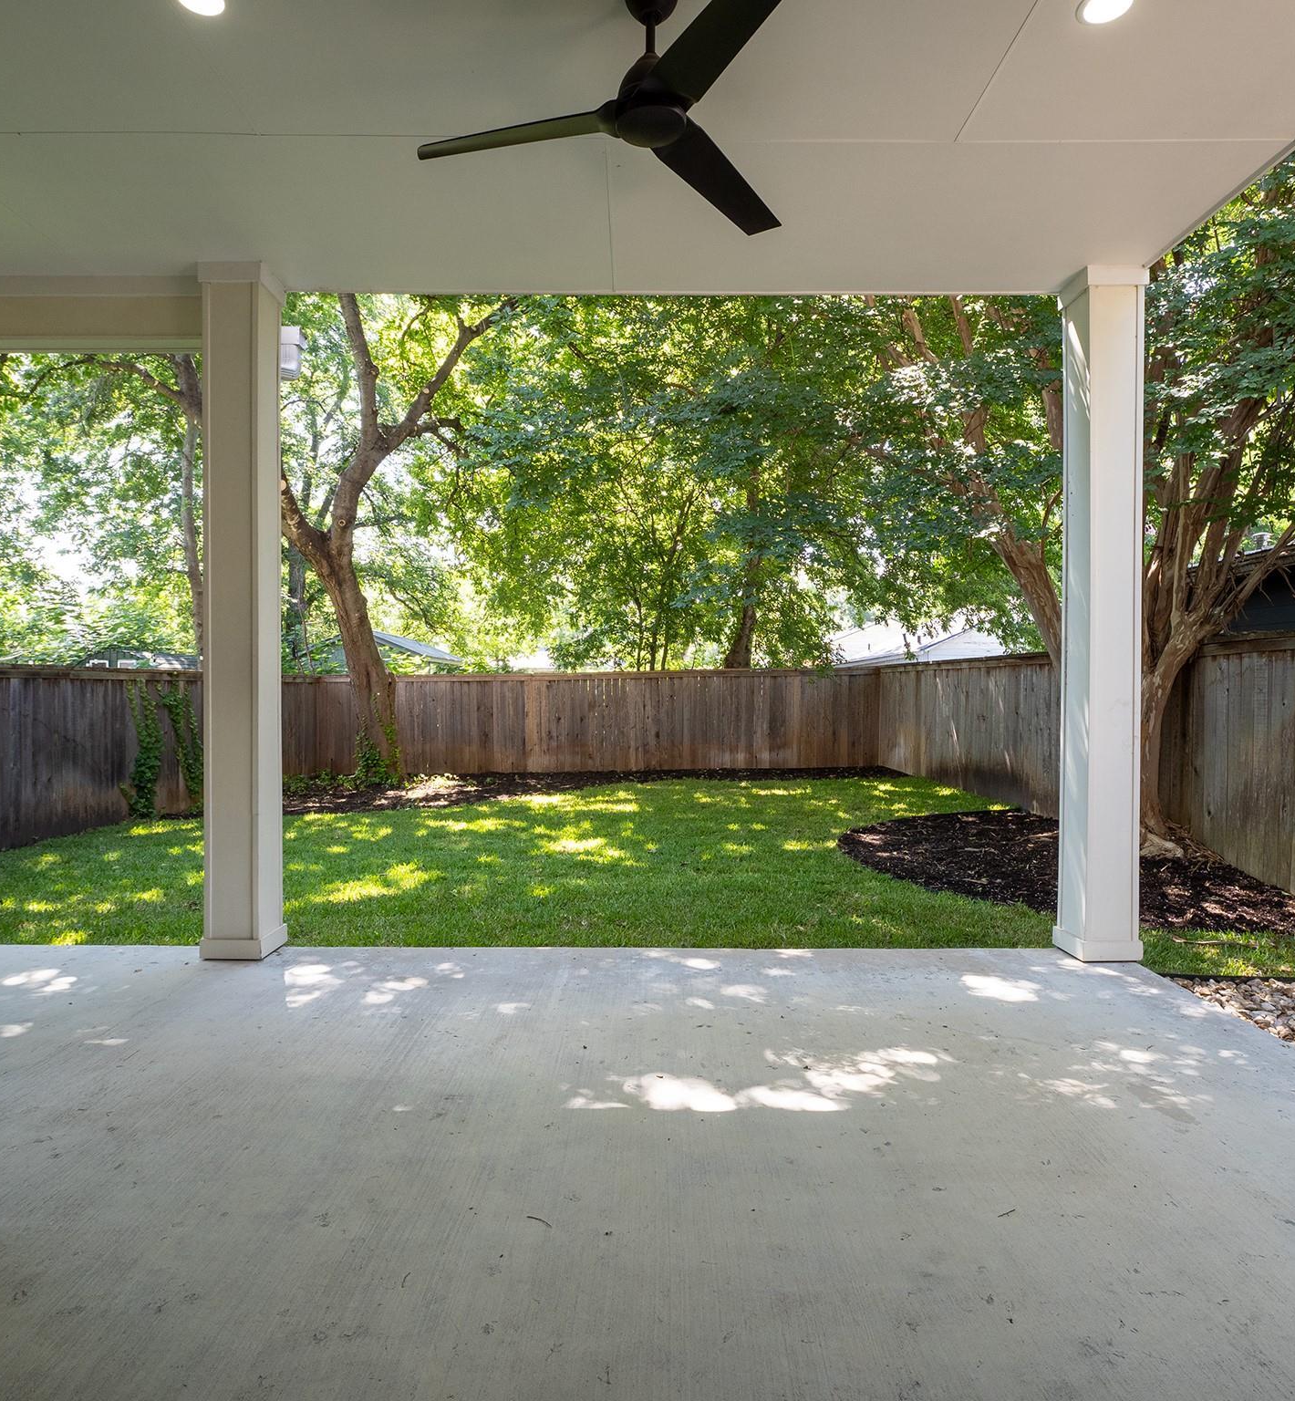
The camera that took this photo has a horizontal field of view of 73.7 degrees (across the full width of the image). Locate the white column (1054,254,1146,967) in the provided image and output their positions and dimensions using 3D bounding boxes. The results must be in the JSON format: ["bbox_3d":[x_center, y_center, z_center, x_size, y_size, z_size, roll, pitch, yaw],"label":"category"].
[{"bbox_3d":[2.061,-0.373,3.934,0.272,3.060,0.272,0,1,-1],"label":"white column"}]

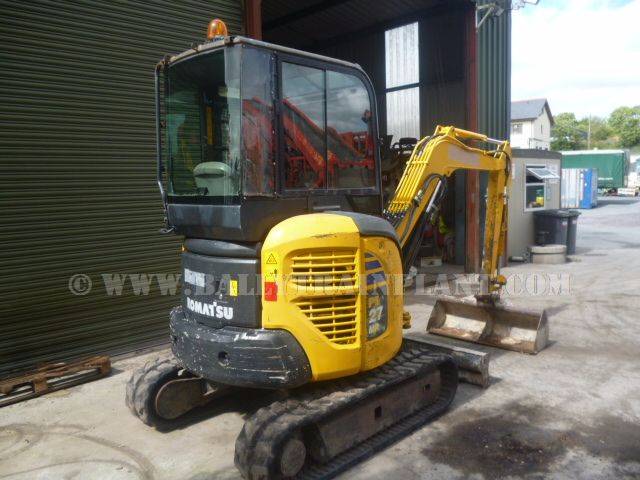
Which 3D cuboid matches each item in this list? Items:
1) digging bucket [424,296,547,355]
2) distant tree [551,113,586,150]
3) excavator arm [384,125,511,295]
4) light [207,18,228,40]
[{"bbox_3d":[1.745,0.857,5.450,1.180,0.400,0.390,3,8,42],"label":"digging bucket"},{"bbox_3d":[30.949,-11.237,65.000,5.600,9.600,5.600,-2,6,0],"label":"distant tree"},{"bbox_3d":[1.355,-0.216,5.195,0.340,1.780,2.330,5,7,42],"label":"excavator arm"},{"bbox_3d":[-0.673,-1.376,3.400,0.138,0.170,0.138,-2,6,0],"label":"light"}]

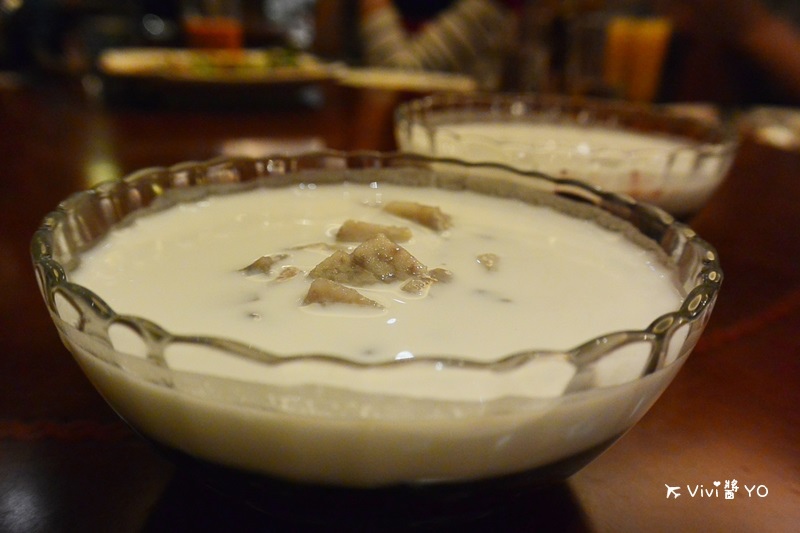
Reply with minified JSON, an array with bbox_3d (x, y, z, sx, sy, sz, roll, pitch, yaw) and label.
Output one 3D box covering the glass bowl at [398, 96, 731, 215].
[{"bbox_3d":[0.065,-0.035,0.307,0.138,0.060,0.138,3,20,-1],"label":"glass bowl"}]

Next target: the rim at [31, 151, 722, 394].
[{"bbox_3d":[-0.004,-0.008,0.158,0.139,0.011,0.139,3,20,0],"label":"rim"}]

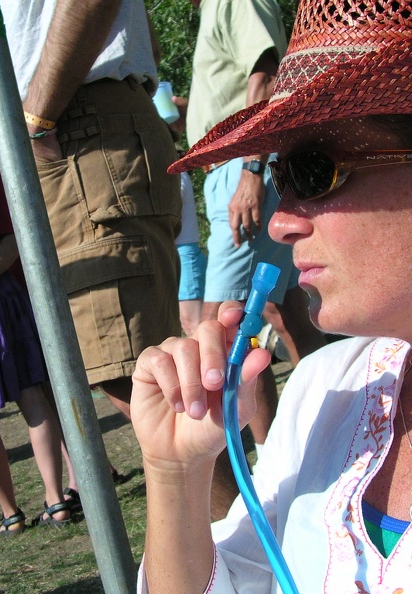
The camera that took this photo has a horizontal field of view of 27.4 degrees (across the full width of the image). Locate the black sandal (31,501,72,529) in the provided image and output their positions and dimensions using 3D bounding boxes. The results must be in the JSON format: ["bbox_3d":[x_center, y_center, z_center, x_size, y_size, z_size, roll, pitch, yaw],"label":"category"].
[{"bbox_3d":[-0.628,0.879,3.420,0.095,0.100,0.250,-6,-1,-38],"label":"black sandal"}]

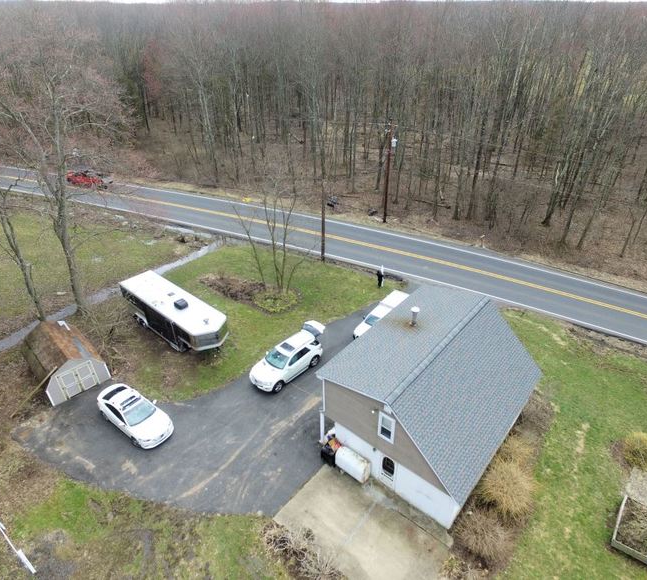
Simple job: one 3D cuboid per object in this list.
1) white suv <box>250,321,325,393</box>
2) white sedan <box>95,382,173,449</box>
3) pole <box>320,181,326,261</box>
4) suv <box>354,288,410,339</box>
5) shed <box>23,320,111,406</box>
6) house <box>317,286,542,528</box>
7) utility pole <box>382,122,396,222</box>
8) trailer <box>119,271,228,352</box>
[{"bbox_3d":[-2.071,4.062,26.891,1.980,1.930,5.050,28,43,36],"label":"white suv"},{"bbox_3d":[-9.808,6.278,22.945,4.840,1.450,1.840,22,39,30],"label":"white sedan"},{"bbox_3d":[-0.005,-5.584,37.480,0.320,7.420,0.320,16,36,23],"label":"pole"},{"bbox_3d":[4.293,2.011,30.386,1.880,1.830,5.250,23,40,31],"label":"suv"},{"bbox_3d":[-15.108,3.821,25.784,3.170,2.480,4.620,-29,43,-36],"label":"shed"},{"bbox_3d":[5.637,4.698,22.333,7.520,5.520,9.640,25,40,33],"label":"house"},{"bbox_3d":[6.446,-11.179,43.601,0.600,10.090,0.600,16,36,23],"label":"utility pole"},{"bbox_3d":[-9.663,1.876,29.355,9.270,3.020,2.440,26,41,34],"label":"trailer"}]

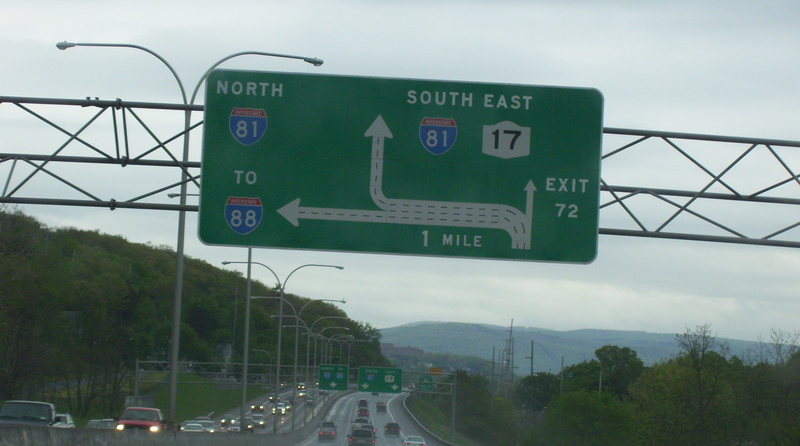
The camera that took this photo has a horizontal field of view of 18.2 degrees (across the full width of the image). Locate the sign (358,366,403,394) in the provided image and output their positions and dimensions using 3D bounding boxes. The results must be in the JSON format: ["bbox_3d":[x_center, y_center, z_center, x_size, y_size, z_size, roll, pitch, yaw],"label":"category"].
[{"bbox_3d":[-2.353,18.824,300.000,5.230,2.950,0.150,3,-4,-1],"label":"sign"}]

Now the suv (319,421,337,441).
[{"bbox_3d":[-7.196,20.544,246.000,1.770,1.720,4.550,3,-5,-1],"label":"suv"}]

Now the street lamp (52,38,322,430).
[{"bbox_3d":[-7.449,0.561,85.000,9.000,13.100,0.400,3,-4,-1],"label":"street lamp"}]

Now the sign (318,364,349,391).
[{"bbox_3d":[-7.971,18.523,300.000,3.500,3.070,0.150,3,-4,-1],"label":"sign"}]

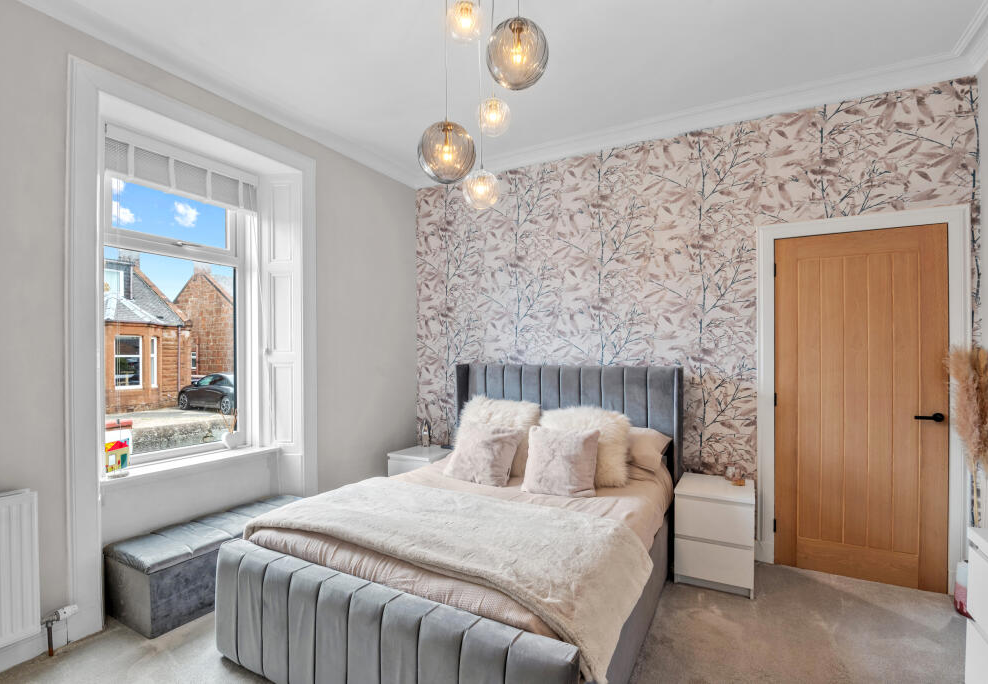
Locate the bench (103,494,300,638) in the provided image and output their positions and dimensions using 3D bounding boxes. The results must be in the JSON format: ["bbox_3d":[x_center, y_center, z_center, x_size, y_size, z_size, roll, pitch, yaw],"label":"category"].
[{"bbox_3d":[-1.545,1.211,2.693,0.430,0.370,1.020,0,0,30],"label":"bench"}]

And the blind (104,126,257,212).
[{"bbox_3d":[-1.833,-1.007,2.763,0.060,0.250,0.860,0,0,29],"label":"blind"}]

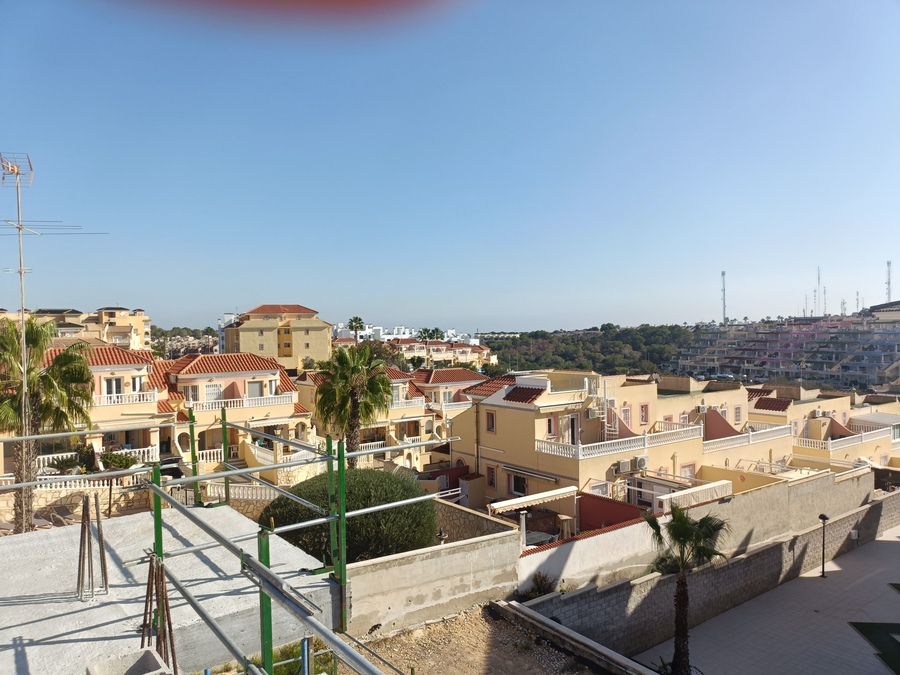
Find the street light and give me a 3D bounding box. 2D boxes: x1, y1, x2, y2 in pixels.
[{"bbox_3d":[17.578,9.763,30.550,0.450,3.000,0.450,0,0,33],"label":"street light"}]

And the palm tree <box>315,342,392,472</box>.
[{"bbox_3d":[-5.207,4.073,35.000,3.950,7.600,3.950,-1,0,-9],"label":"palm tree"}]

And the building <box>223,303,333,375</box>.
[{"bbox_3d":[-36.861,0.184,139.000,20.500,13.800,14.000,-1,0,-24],"label":"building"}]

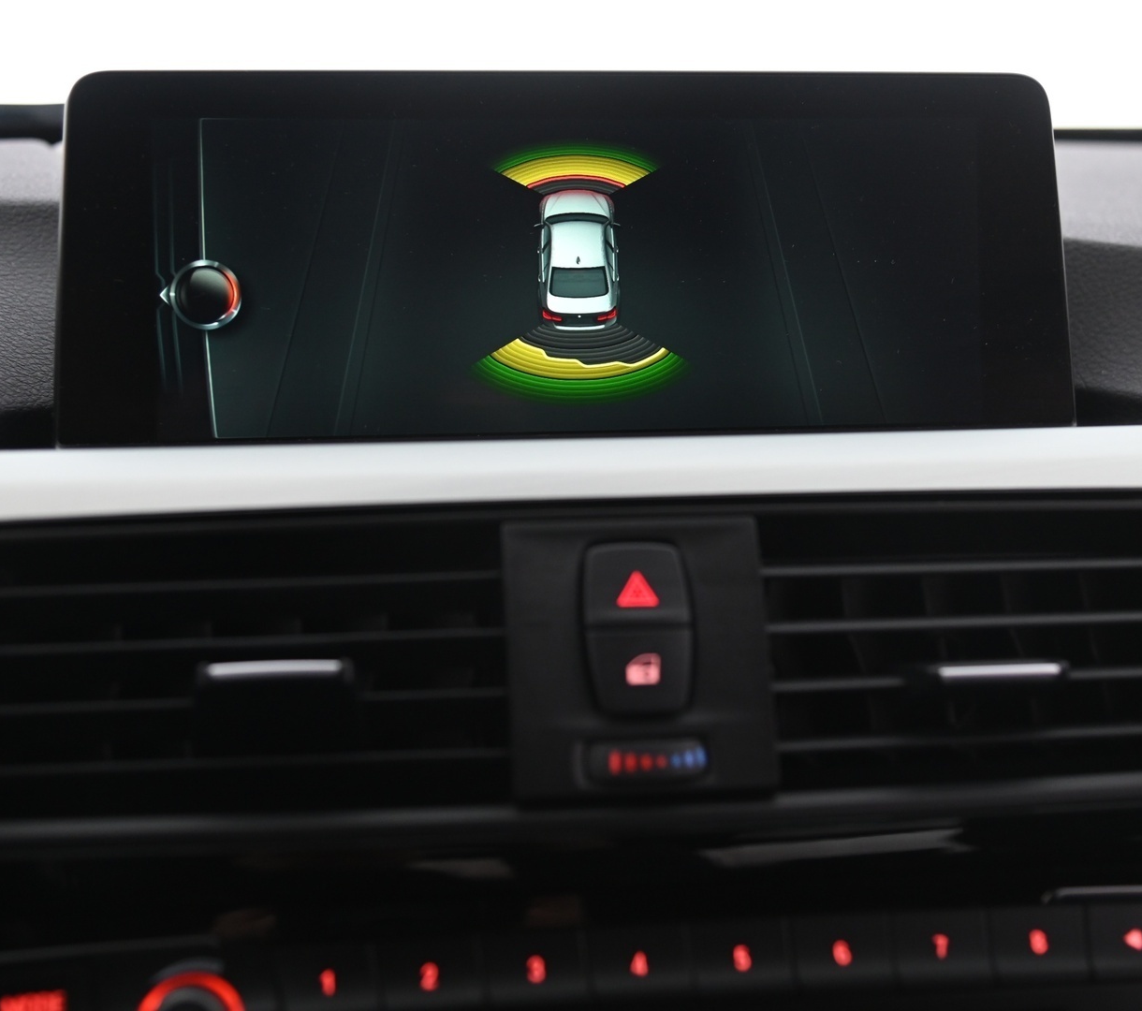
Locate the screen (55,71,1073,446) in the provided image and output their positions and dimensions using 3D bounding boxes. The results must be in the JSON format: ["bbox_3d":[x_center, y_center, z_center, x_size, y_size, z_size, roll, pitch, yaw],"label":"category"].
[{"bbox_3d":[0.000,-0.062,0.519,0.258,0.093,0.022,-1,1,-7],"label":"screen"}]

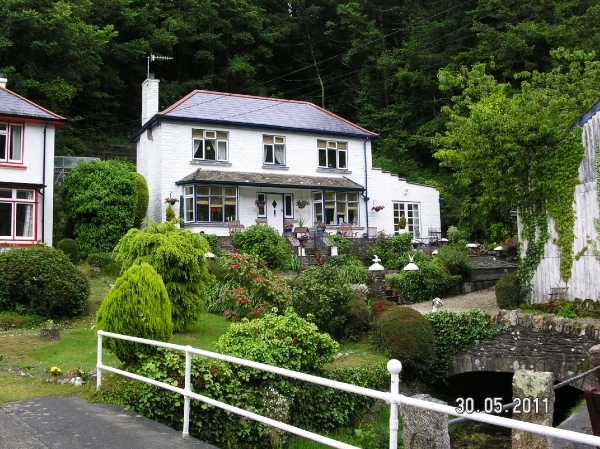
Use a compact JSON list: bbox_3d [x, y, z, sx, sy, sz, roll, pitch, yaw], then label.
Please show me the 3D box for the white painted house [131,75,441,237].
[{"bbox_3d":[-0.120,-3.147,34.924,15.800,7.700,6.600,1,-3,-25],"label":"white painted house"}]

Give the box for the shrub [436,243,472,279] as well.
[{"bbox_3d":[5.282,1.265,22.500,1.250,1.200,1.200,0,-3,0],"label":"shrub"}]

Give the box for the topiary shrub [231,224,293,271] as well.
[{"bbox_3d":[-1.492,0.891,25.500,2.247,1.782,2.135,-1,-5,0],"label":"topiary shrub"}]

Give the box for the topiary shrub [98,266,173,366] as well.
[{"bbox_3d":[-2.917,1.569,11.600,1.340,1.834,1.340,-1,-5,0],"label":"topiary shrub"}]

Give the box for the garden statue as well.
[{"bbox_3d":[3.472,2.056,16.500,0.260,0.450,0.320,3,-4,-45],"label":"garden statue"}]

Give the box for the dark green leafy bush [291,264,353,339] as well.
[{"bbox_3d":[0.484,1.754,14.800,1.380,1.650,1.350,0,-3,0],"label":"dark green leafy bush"}]

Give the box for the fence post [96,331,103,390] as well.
[{"bbox_3d":[-2.620,1.784,8.600,0.070,0.880,0.070,1,-3,-25],"label":"fence post"}]

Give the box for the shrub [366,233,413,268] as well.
[{"bbox_3d":[3.740,1.086,27.500,1.900,1.500,1.600,0,-3,0],"label":"shrub"}]

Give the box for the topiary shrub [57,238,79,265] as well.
[{"bbox_3d":[-8.126,0.944,23.000,0.769,0.954,0.769,-1,-5,0],"label":"topiary shrub"}]

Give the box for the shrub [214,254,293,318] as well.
[{"bbox_3d":[-1.176,1.536,16.300,1.981,1.684,1.783,-1,-5,0],"label":"shrub"}]

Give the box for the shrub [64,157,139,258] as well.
[{"bbox_3d":[-7.769,-0.620,25.500,2.867,3.875,2.724,-1,-5,0],"label":"shrub"}]

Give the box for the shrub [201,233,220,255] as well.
[{"bbox_3d":[-3.604,0.765,26.500,0.886,0.886,0.797,-1,-5,0],"label":"shrub"}]

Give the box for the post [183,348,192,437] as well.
[{"bbox_3d":[-1.222,1.825,7.150,0.072,0.990,0.072,-1,-5,0],"label":"post"}]

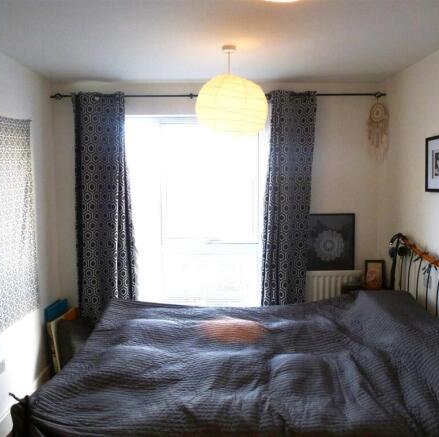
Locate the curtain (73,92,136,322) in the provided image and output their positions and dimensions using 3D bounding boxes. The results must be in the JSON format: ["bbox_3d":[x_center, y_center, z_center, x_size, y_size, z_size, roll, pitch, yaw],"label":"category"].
[{"bbox_3d":[-0.920,0.119,3.300,0.490,2.220,0.150,0,5,0],"label":"curtain"}]

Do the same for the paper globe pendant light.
[{"bbox_3d":[0.077,-0.763,2.461,0.440,0.530,0.440,0,5,0],"label":"paper globe pendant light"}]

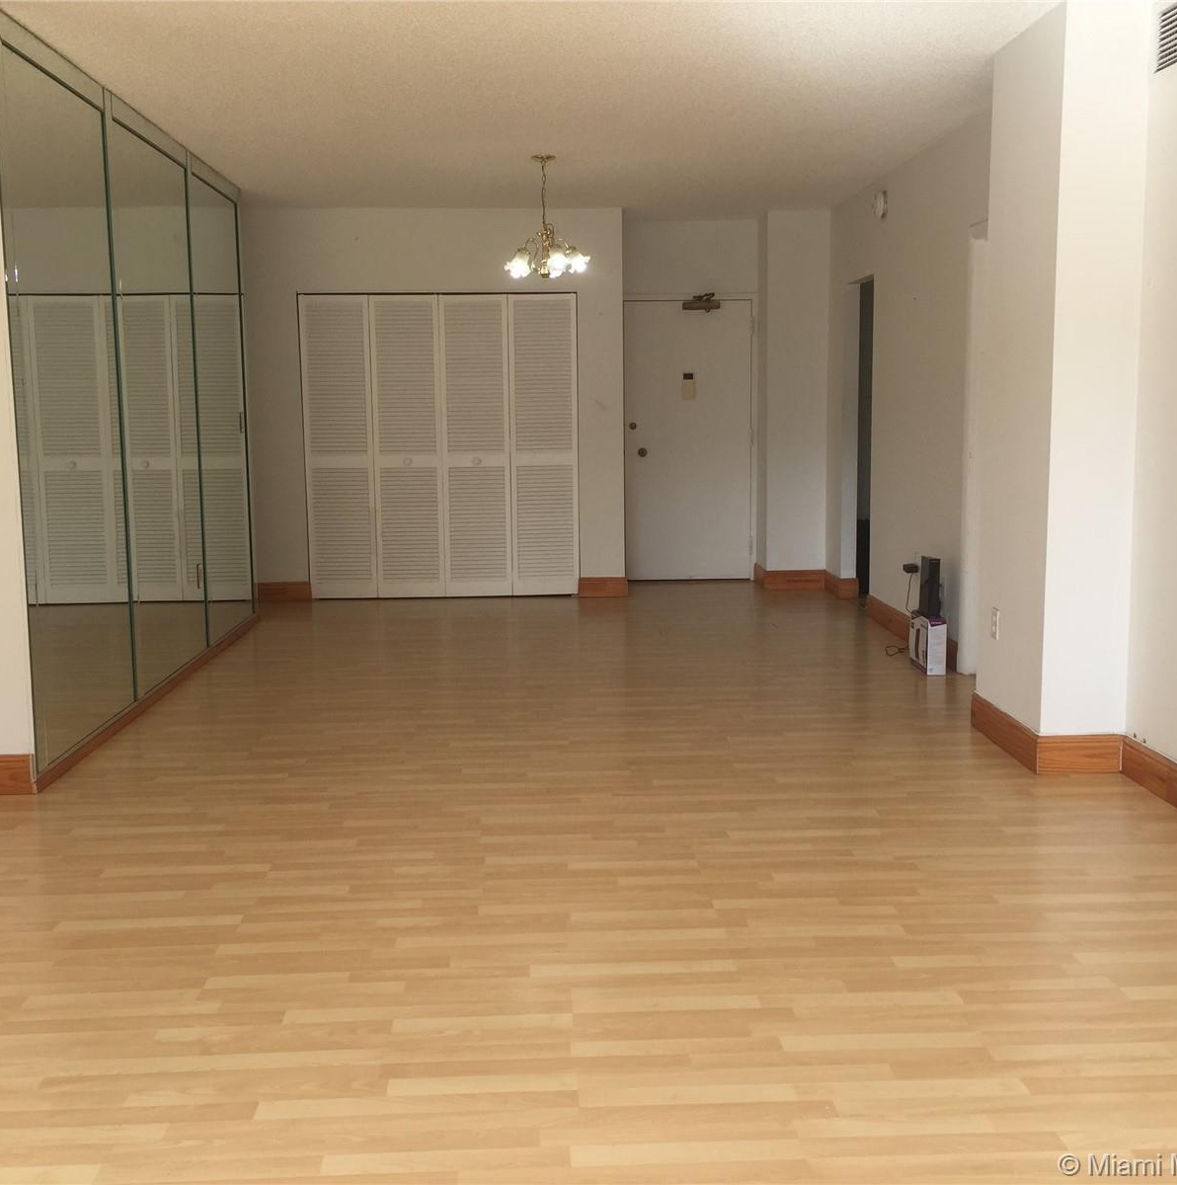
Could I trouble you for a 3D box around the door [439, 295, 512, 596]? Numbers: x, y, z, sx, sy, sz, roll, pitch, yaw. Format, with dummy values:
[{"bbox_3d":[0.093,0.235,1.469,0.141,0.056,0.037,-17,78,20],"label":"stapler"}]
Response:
[{"bbox_3d":[-0.753,-0.978,8.917,0.454,2.018,0.035,-1,8,-2],"label":"door"}]

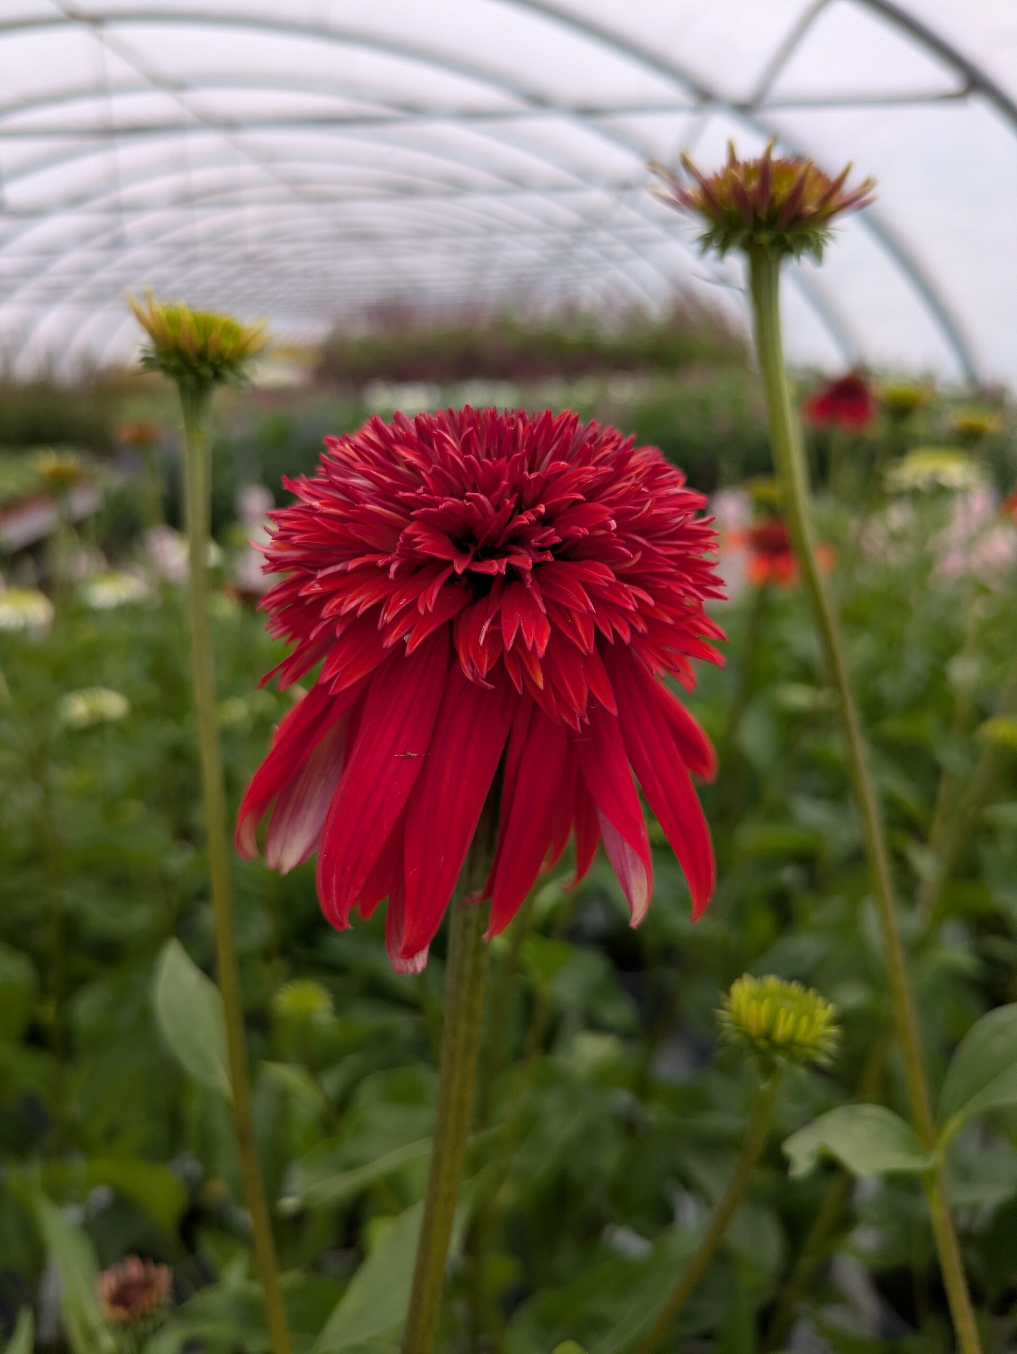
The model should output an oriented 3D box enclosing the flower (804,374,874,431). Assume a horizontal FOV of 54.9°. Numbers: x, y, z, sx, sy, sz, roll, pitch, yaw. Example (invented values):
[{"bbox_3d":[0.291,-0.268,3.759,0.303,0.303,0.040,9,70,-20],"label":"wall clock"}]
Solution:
[{"bbox_3d":[0.321,-0.267,0.950,0.062,0.050,0.062,-1,20,0],"label":"flower"}]

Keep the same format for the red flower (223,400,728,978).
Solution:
[{"bbox_3d":[-0.005,-0.005,0.170,0.080,0.074,0.080,3,25,0],"label":"red flower"}]

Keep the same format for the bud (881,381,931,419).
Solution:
[{"bbox_3d":[0.324,-0.226,0.800,0.037,0.026,0.037,-1,20,0],"label":"bud"}]

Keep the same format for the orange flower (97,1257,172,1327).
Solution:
[{"bbox_3d":[-0.145,0.239,0.380,0.025,0.017,0.025,0,18,0],"label":"orange flower"}]

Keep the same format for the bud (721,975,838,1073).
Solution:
[{"bbox_3d":[0.071,0.093,0.260,0.030,0.019,0.030,9,12,0],"label":"bud"}]

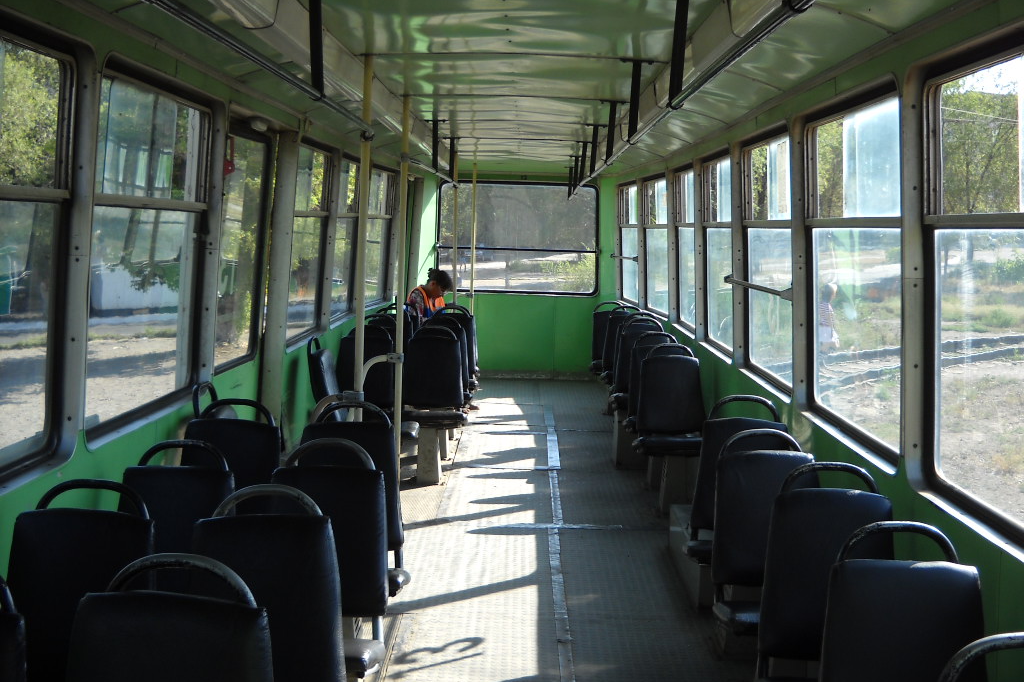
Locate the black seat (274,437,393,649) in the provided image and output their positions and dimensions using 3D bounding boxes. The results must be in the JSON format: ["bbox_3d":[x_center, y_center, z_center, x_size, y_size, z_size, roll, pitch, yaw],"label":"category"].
[{"bbox_3d":[-0.519,0.572,3.362,0.420,0.660,0.500,2,5,1],"label":"black seat"}]

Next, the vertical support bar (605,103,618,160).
[{"bbox_3d":[0.507,-1.067,6.193,0.033,0.299,0.030,5,5,1],"label":"vertical support bar"}]

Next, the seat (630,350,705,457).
[{"bbox_3d":[0.939,0.363,7.020,0.427,0.670,0.513,2,5,0],"label":"seat"}]

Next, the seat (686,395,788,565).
[{"bbox_3d":[0.947,0.577,4.787,0.427,0.670,0.513,2,5,0],"label":"seat"}]

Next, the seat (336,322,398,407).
[{"bbox_3d":[-0.925,0.201,7.553,0.420,0.570,0.480,2,5,1],"label":"seat"}]

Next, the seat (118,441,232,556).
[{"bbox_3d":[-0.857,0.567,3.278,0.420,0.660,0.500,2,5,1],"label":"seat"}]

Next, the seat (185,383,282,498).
[{"bbox_3d":[-1.011,0.516,4.227,0.420,0.570,0.480,2,5,1],"label":"seat"}]

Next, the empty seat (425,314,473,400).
[{"bbox_3d":[-0.512,0.182,8.441,0.427,0.670,0.513,2,5,0],"label":"empty seat"}]

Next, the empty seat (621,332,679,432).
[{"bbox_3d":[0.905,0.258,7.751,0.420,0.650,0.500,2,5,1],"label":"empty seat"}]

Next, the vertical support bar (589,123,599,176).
[{"bbox_3d":[0.561,-1.300,8.308,0.040,0.360,0.035,2,5,1],"label":"vertical support bar"}]

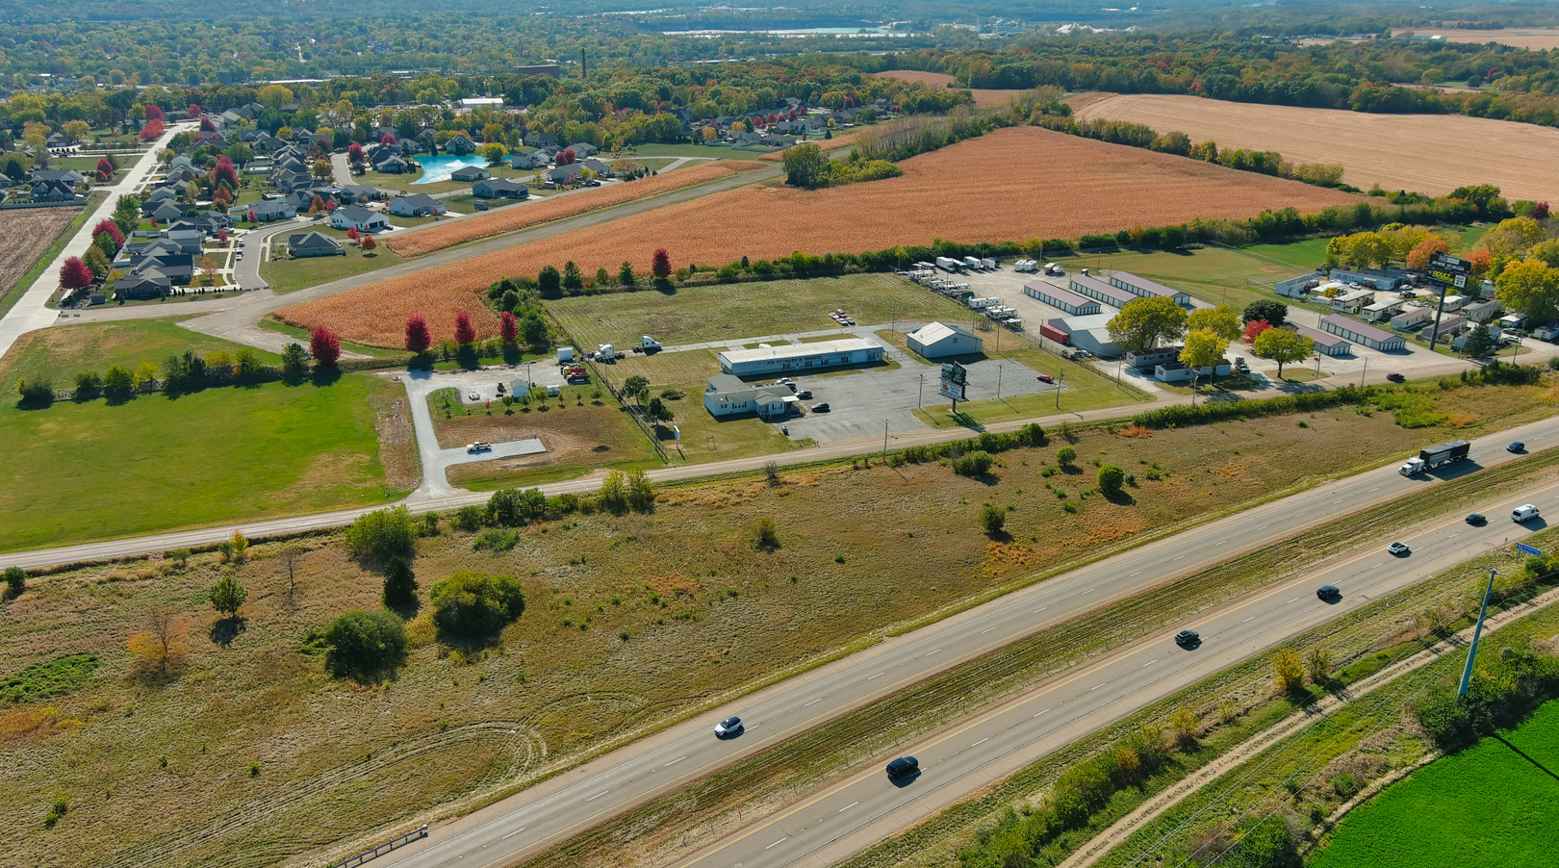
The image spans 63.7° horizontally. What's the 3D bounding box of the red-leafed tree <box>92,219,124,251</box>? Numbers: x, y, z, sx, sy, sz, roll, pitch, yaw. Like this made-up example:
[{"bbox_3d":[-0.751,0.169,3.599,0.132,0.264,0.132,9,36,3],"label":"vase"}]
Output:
[{"bbox_3d":[-247.378,-72.776,462.435,10.800,11.982,10.800,1,20,0],"label":"red-leafed tree"}]

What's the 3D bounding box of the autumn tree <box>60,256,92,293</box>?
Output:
[{"bbox_3d":[-230.390,-52.540,411.110,9.360,11.360,9.360,-11,23,-28],"label":"autumn tree"}]

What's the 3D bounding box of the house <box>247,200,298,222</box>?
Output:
[{"bbox_3d":[-213.845,-94.220,530.108,18.600,5.900,13.300,-10,23,-26],"label":"house"}]

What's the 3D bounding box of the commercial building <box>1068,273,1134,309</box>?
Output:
[{"bbox_3d":[108.990,-46.590,414.350,9.500,4.500,30.800,-7,21,-19],"label":"commercial building"}]

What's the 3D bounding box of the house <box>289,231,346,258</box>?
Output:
[{"bbox_3d":[-172.105,-71.036,467.356,19.000,6.900,14.800,-5,21,-16],"label":"house"}]

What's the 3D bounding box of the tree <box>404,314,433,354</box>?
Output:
[{"bbox_3d":[-99.850,-27.310,346.750,7.410,11.130,7.410,-5,21,-16],"label":"tree"}]

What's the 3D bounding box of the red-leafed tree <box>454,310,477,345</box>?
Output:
[{"bbox_3d":[-88.290,-29.480,352.990,6.280,11.100,6.280,-5,21,-14],"label":"red-leafed tree"}]

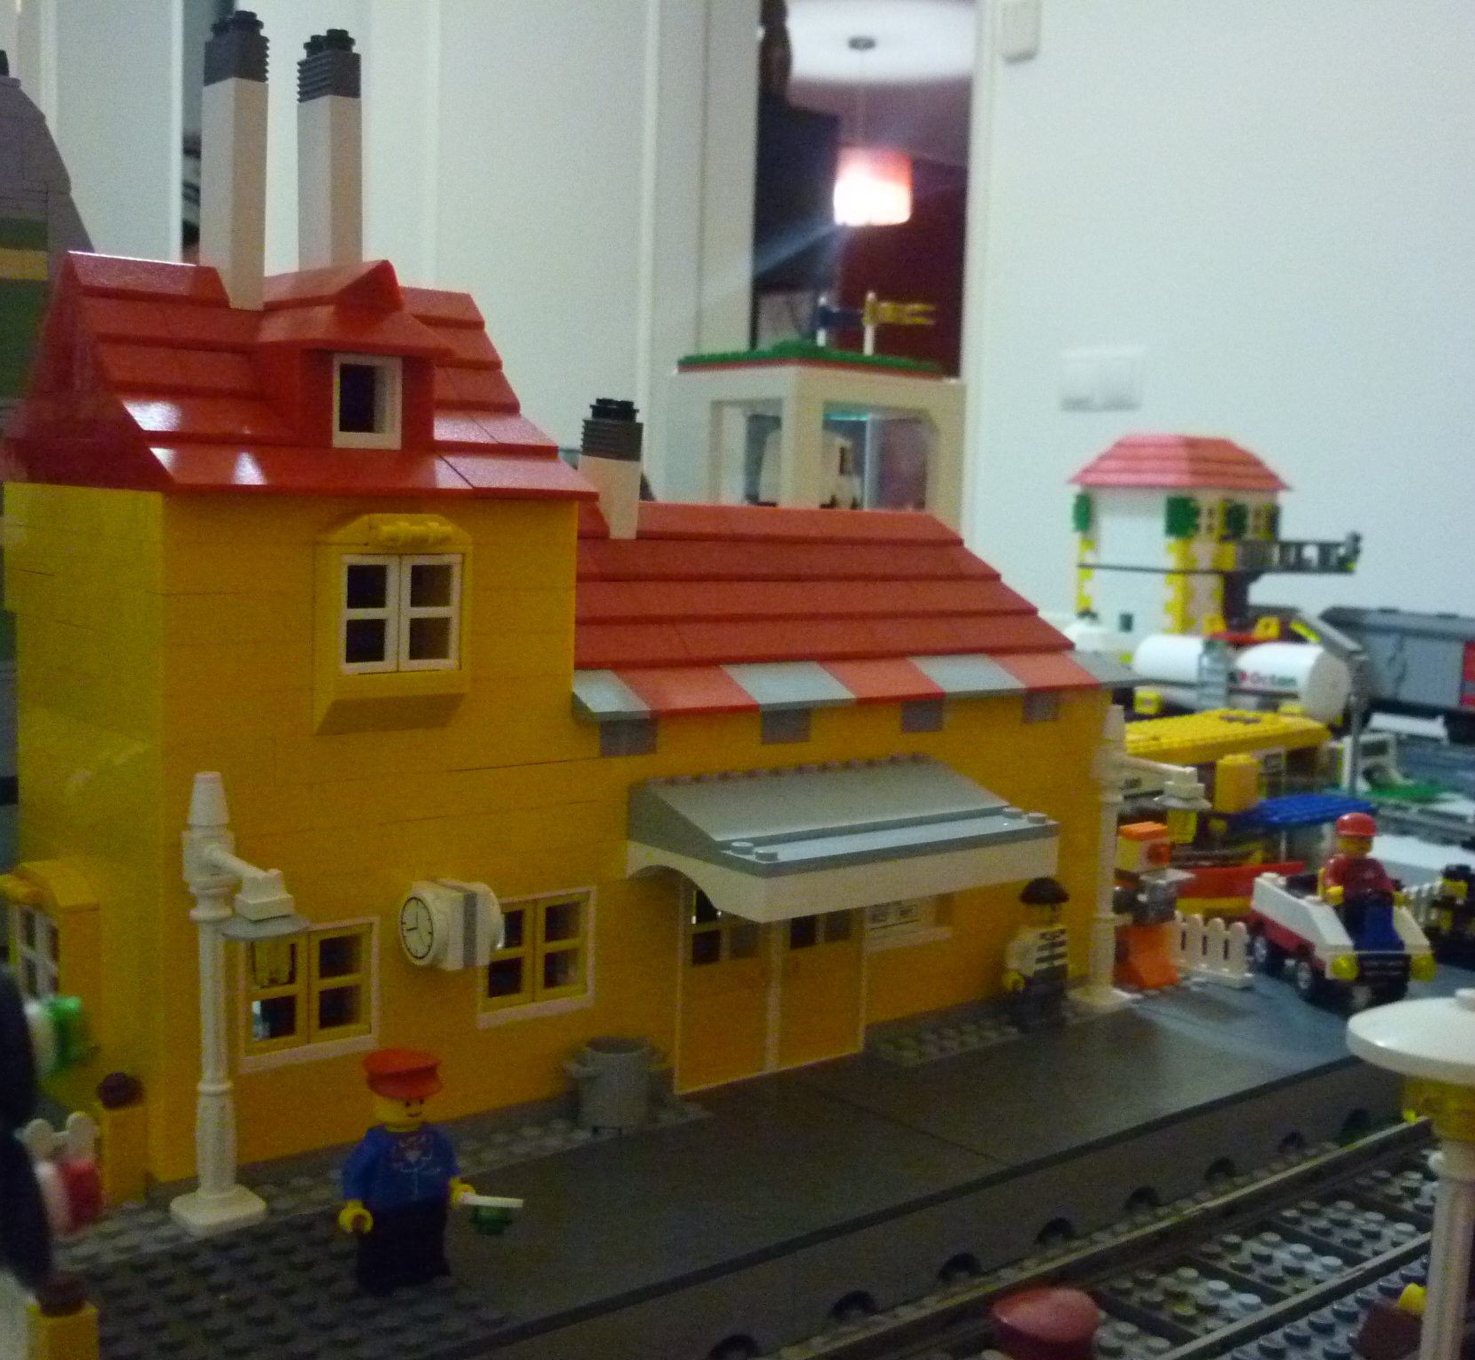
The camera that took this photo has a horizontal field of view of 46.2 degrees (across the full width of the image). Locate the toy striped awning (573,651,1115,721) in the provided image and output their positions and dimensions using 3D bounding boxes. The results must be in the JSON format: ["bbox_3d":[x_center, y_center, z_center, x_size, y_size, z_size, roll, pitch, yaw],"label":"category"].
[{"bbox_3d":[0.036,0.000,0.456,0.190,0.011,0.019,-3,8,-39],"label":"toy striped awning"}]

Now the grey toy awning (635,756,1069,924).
[{"bbox_3d":[0.027,0.036,0.423,0.097,0.024,0.051,-3,8,-39],"label":"grey toy awning"}]

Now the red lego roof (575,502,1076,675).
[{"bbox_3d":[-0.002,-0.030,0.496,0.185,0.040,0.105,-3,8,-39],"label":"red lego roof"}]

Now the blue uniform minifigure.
[{"bbox_3d":[-0.062,0.091,0.320,0.026,0.043,0.015,-3,8,-39],"label":"blue uniform minifigure"}]

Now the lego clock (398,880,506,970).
[{"bbox_3d":[-0.062,0.053,0.374,0.017,0.017,0.017,-3,8,-39],"label":"lego clock"}]

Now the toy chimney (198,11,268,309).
[{"bbox_3d":[-0.113,-0.115,0.389,0.008,0.064,0.016,-3,8,-39],"label":"toy chimney"}]

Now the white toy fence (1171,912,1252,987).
[{"bbox_3d":[0.149,0.085,0.549,0.008,0.020,0.032,-3,8,-39],"label":"white toy fence"}]

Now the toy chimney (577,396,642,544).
[{"bbox_3d":[-0.034,-0.056,0.460,0.008,0.035,0.016,-3,8,-39],"label":"toy chimney"}]

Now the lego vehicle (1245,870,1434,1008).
[{"bbox_3d":[0.189,0.082,0.545,0.033,0.029,0.057,1,6,-8],"label":"lego vehicle"}]

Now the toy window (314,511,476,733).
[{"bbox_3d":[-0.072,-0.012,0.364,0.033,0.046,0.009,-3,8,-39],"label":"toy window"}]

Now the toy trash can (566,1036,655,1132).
[{"bbox_3d":[-0.028,0.091,0.390,0.019,0.018,0.017,-3,8,-39],"label":"toy trash can"}]

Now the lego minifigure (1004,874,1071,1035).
[{"bbox_3d":[0.083,0.074,0.476,0.024,0.041,0.014,-4,8,-43],"label":"lego minifigure"}]

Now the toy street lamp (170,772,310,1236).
[{"bbox_3d":[-0.093,0.062,0.325,0.017,0.087,0.035,-3,8,-39],"label":"toy street lamp"}]

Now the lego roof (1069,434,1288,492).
[{"bbox_3d":[0.323,-0.159,1.268,0.111,0.036,0.111,-3,8,-39],"label":"lego roof"}]

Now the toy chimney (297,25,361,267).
[{"bbox_3d":[-0.093,-0.115,0.396,0.008,0.062,0.017,-3,8,-39],"label":"toy chimney"}]

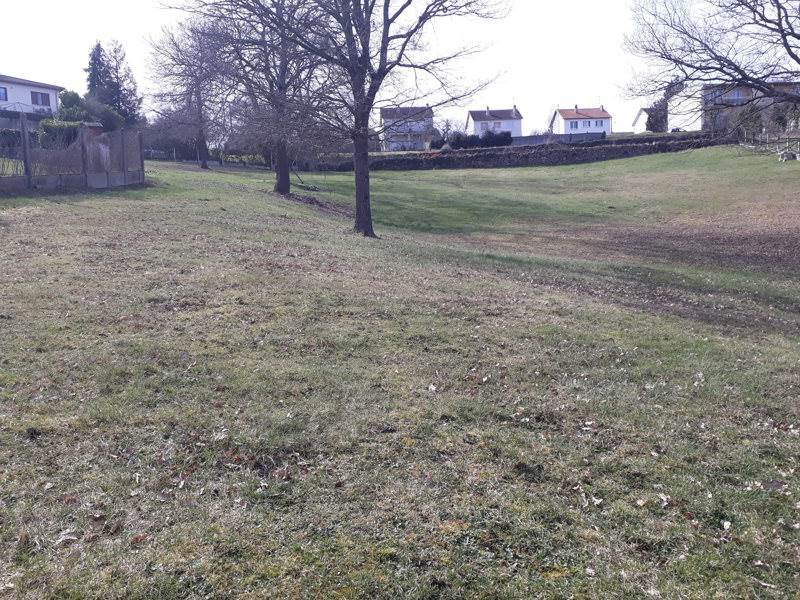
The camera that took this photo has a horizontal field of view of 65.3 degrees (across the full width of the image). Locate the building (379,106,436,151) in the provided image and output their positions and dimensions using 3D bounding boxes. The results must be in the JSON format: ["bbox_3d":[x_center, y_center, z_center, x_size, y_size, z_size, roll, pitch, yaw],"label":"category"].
[{"bbox_3d":[1.398,-34.780,127.338,10.000,9.900,8.500,-3,4,-4],"label":"building"}]

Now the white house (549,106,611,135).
[{"bbox_3d":[36.895,-35.839,127.130,10.000,7.000,8.300,-3,4,-4],"label":"white house"}]

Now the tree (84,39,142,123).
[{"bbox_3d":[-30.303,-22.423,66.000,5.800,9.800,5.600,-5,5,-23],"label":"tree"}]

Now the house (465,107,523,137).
[{"bbox_3d":[19.546,-36.075,129.699,10.000,7.500,8.400,-3,4,-4],"label":"house"}]

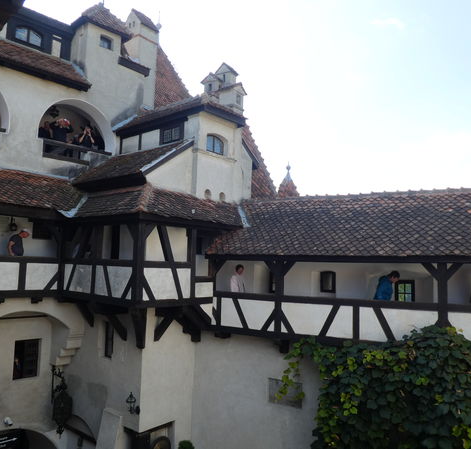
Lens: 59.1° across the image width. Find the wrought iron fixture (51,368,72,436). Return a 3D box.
[{"bbox_3d":[-5.419,5.488,12.910,0.980,2.050,0.500,-4,-8,45],"label":"wrought iron fixture"}]

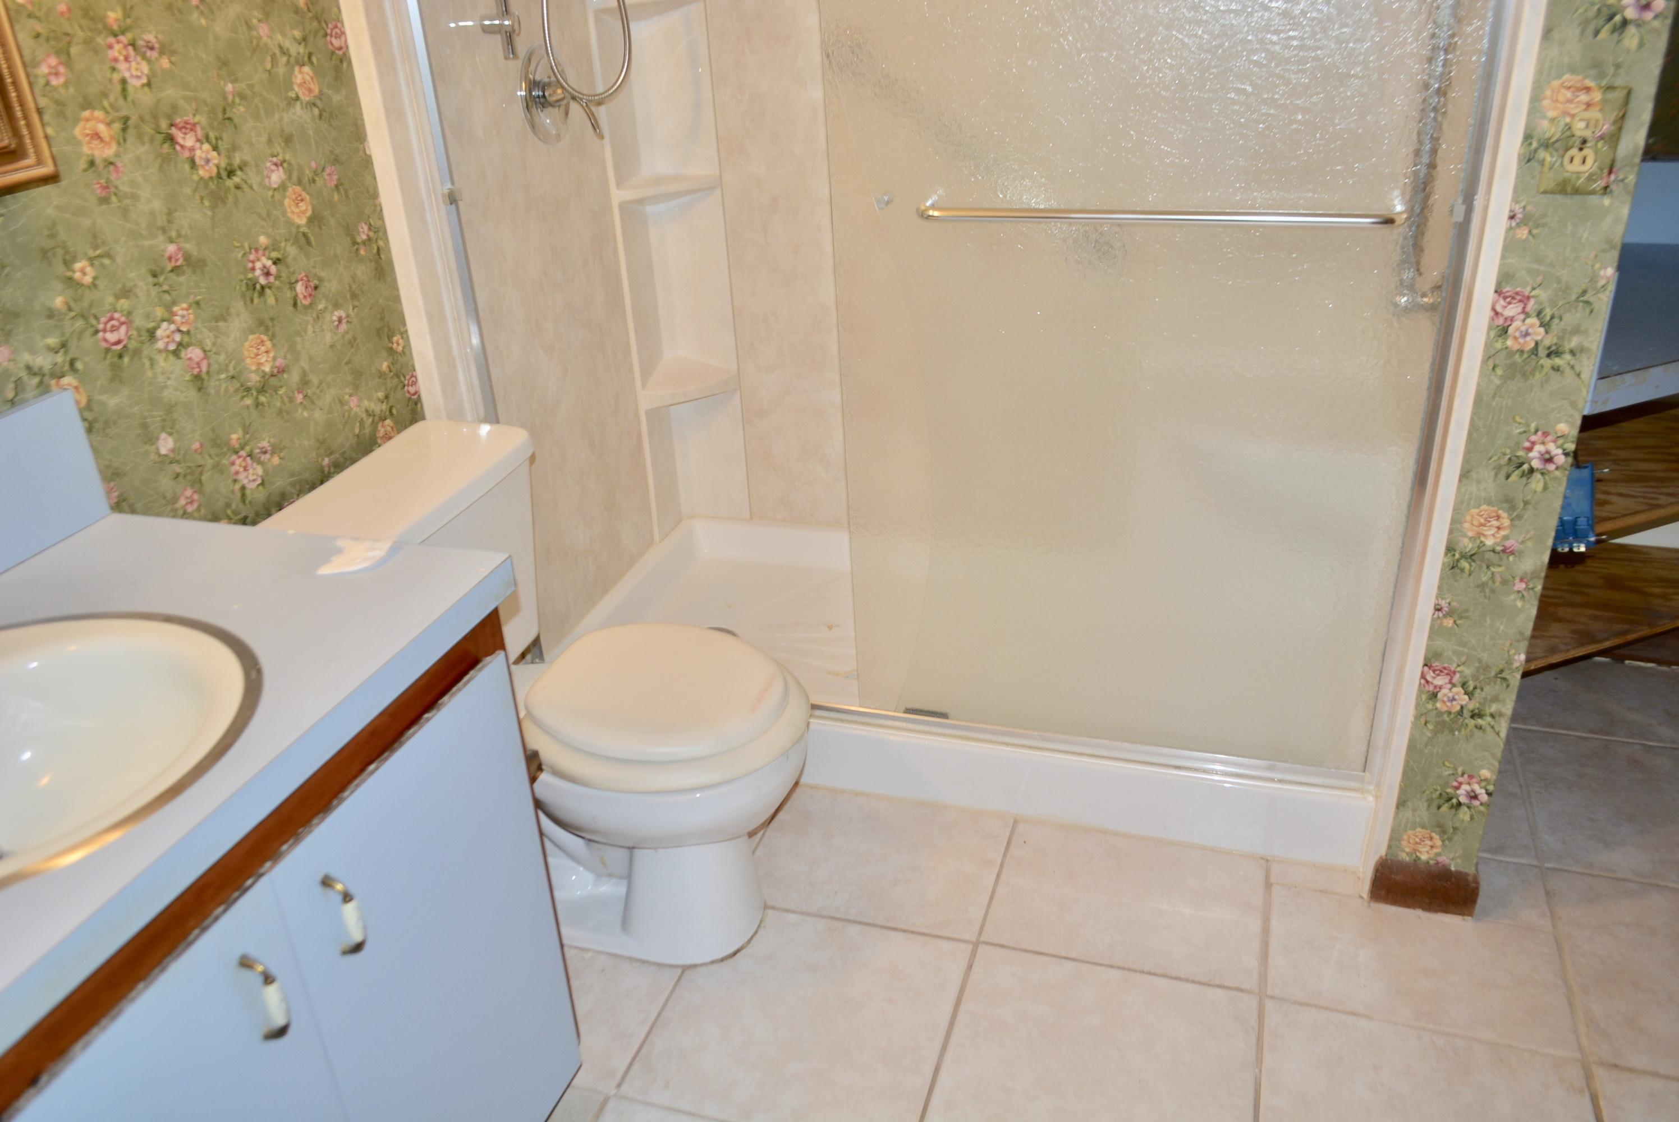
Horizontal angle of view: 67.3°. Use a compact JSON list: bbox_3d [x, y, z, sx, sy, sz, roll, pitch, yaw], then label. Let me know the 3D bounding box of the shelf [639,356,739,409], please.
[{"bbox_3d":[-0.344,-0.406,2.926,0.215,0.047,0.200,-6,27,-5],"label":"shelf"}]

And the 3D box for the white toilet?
[{"bbox_3d":[-0.397,0.229,1.887,0.735,0.690,0.520,6,28,18],"label":"white toilet"}]

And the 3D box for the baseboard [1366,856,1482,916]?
[{"bbox_3d":[0.883,0.489,1.902,0.149,0.088,0.017,6,28,18],"label":"baseboard"}]

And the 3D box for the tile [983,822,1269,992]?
[{"bbox_3d":[0.452,0.533,1.970,0.400,0.010,0.300,6,28,18],"label":"tile"}]

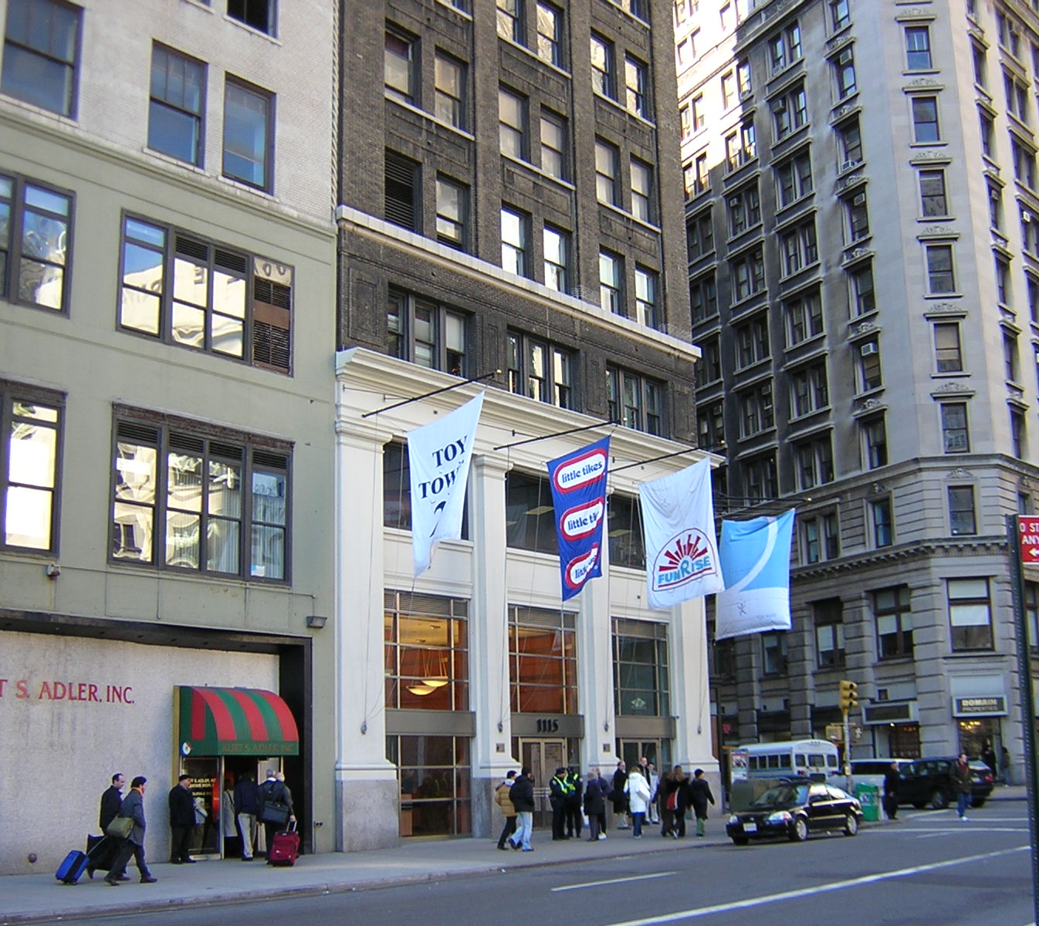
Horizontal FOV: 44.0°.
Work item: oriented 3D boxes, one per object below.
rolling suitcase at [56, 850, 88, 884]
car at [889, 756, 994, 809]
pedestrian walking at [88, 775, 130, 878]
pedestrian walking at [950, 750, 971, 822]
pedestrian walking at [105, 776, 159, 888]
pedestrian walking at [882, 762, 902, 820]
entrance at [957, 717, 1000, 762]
[{"bbox_3d":[-7.633,6.892,21.898,0.340,0.530,0.220,-13,-56,40],"label":"rolling suitcase"},{"bbox_3d":[15.135,11.689,46.800,1.840,1.720,4.550,5,-15,-25],"label":"car"},{"bbox_3d":[-7.117,6.311,22.400,0.500,1.750,0.580,-13,-18,41],"label":"pedestrian walking"},{"bbox_3d":[11.810,8.672,34.399,0.450,1.740,0.480,-14,-18,43],"label":"pedestrian walking"},{"bbox_3d":[-6.582,6.239,21.900,0.550,1.750,0.750,-13,-18,41],"label":"pedestrian walking"},{"bbox_3d":[11.524,10.141,39.716,0.400,1.760,0.550,-8,-15,24],"label":"pedestrian walking"},{"bbox_3d":[20.560,12.893,57.500,1.950,2.900,0.300,-3,-14,7],"label":"entrance"}]

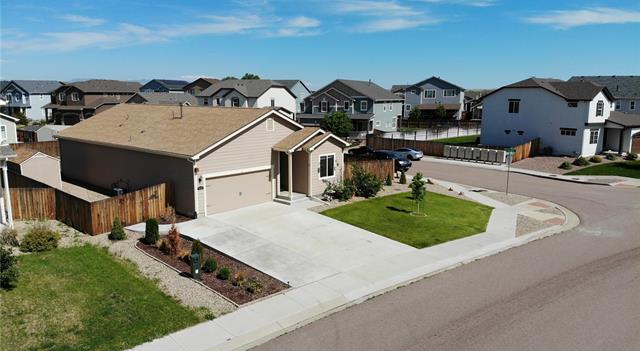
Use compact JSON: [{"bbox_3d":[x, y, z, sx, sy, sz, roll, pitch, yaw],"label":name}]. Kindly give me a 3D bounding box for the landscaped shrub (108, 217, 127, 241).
[{"bbox_3d":[-10.069,2.605,22.300,0.850,1.120,0.850,9,13,40],"label":"landscaped shrub"}]

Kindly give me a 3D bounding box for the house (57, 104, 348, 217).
[{"bbox_3d":[-9.954,-2.348,34.948,21.209,6.010,12.677,9,13,40],"label":"house"}]

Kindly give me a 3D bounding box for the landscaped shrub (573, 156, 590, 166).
[{"bbox_3d":[28.269,-1.504,48.339,1.600,0.920,1.750,9,13,40],"label":"landscaped shrub"}]

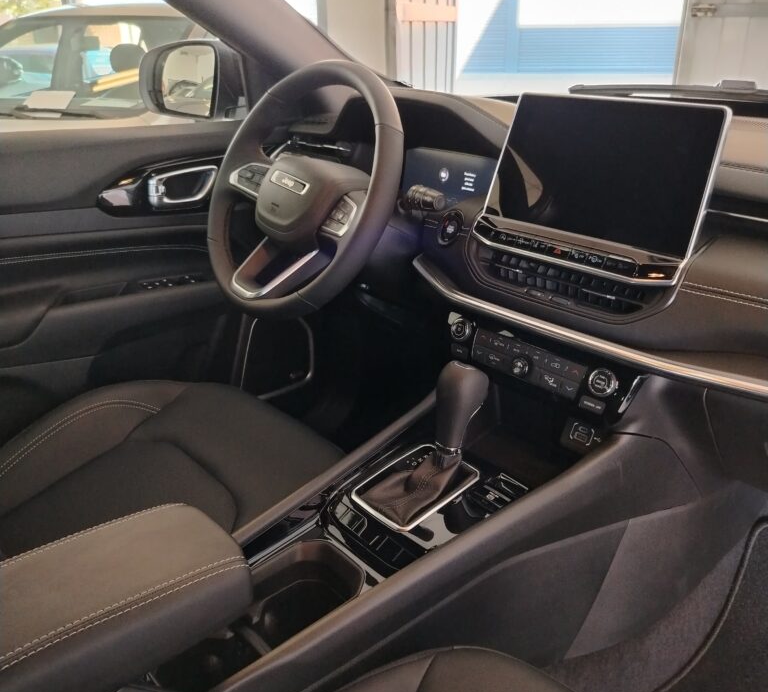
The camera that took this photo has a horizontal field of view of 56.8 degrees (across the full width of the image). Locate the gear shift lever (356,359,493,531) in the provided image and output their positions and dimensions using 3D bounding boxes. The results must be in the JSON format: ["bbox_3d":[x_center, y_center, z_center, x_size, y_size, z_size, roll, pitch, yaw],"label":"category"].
[{"bbox_3d":[0.045,0.095,0.752,0.140,0.138,0.085,-22,32,-38],"label":"gear shift lever"}]

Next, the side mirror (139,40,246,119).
[{"bbox_3d":[-0.352,-0.520,1.376,0.235,0.158,0.120,18,30,35],"label":"side mirror"}]

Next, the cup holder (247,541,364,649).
[{"bbox_3d":[-0.078,0.249,0.672,0.110,0.080,0.095,-22,32,-38],"label":"cup holder"}]

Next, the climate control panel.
[{"bbox_3d":[0.164,0.023,0.807,0.030,0.068,0.255,3,15,-46],"label":"climate control panel"}]

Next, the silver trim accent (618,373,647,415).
[{"bbox_3d":[0.254,0.050,0.718,0.014,0.046,0.014,3,26,-46],"label":"silver trim accent"}]

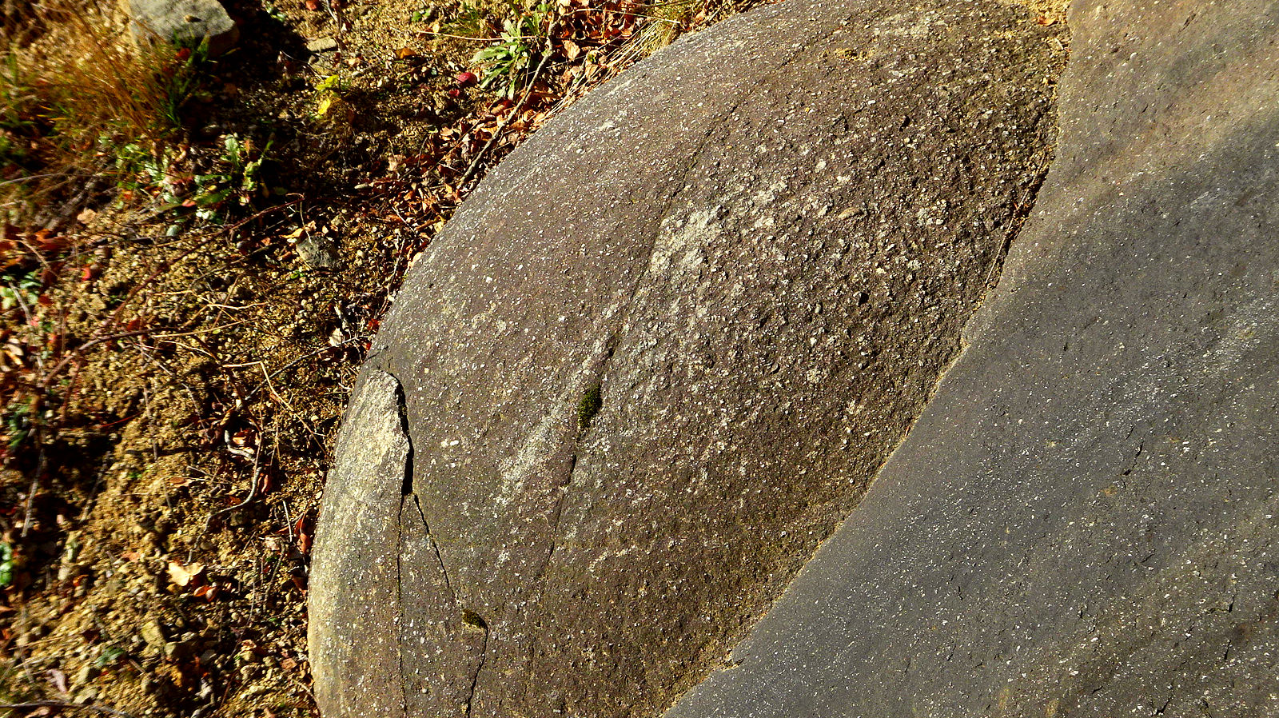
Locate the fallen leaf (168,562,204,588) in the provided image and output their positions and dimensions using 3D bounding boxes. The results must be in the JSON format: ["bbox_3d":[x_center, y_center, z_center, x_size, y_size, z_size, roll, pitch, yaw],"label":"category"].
[{"bbox_3d":[-0.589,0.280,2.112,0.048,0.014,0.042,-6,41,0],"label":"fallen leaf"}]

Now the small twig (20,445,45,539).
[{"bbox_3d":[-0.841,0.185,2.257,0.010,0.010,0.169,-8,41,-3],"label":"small twig"}]

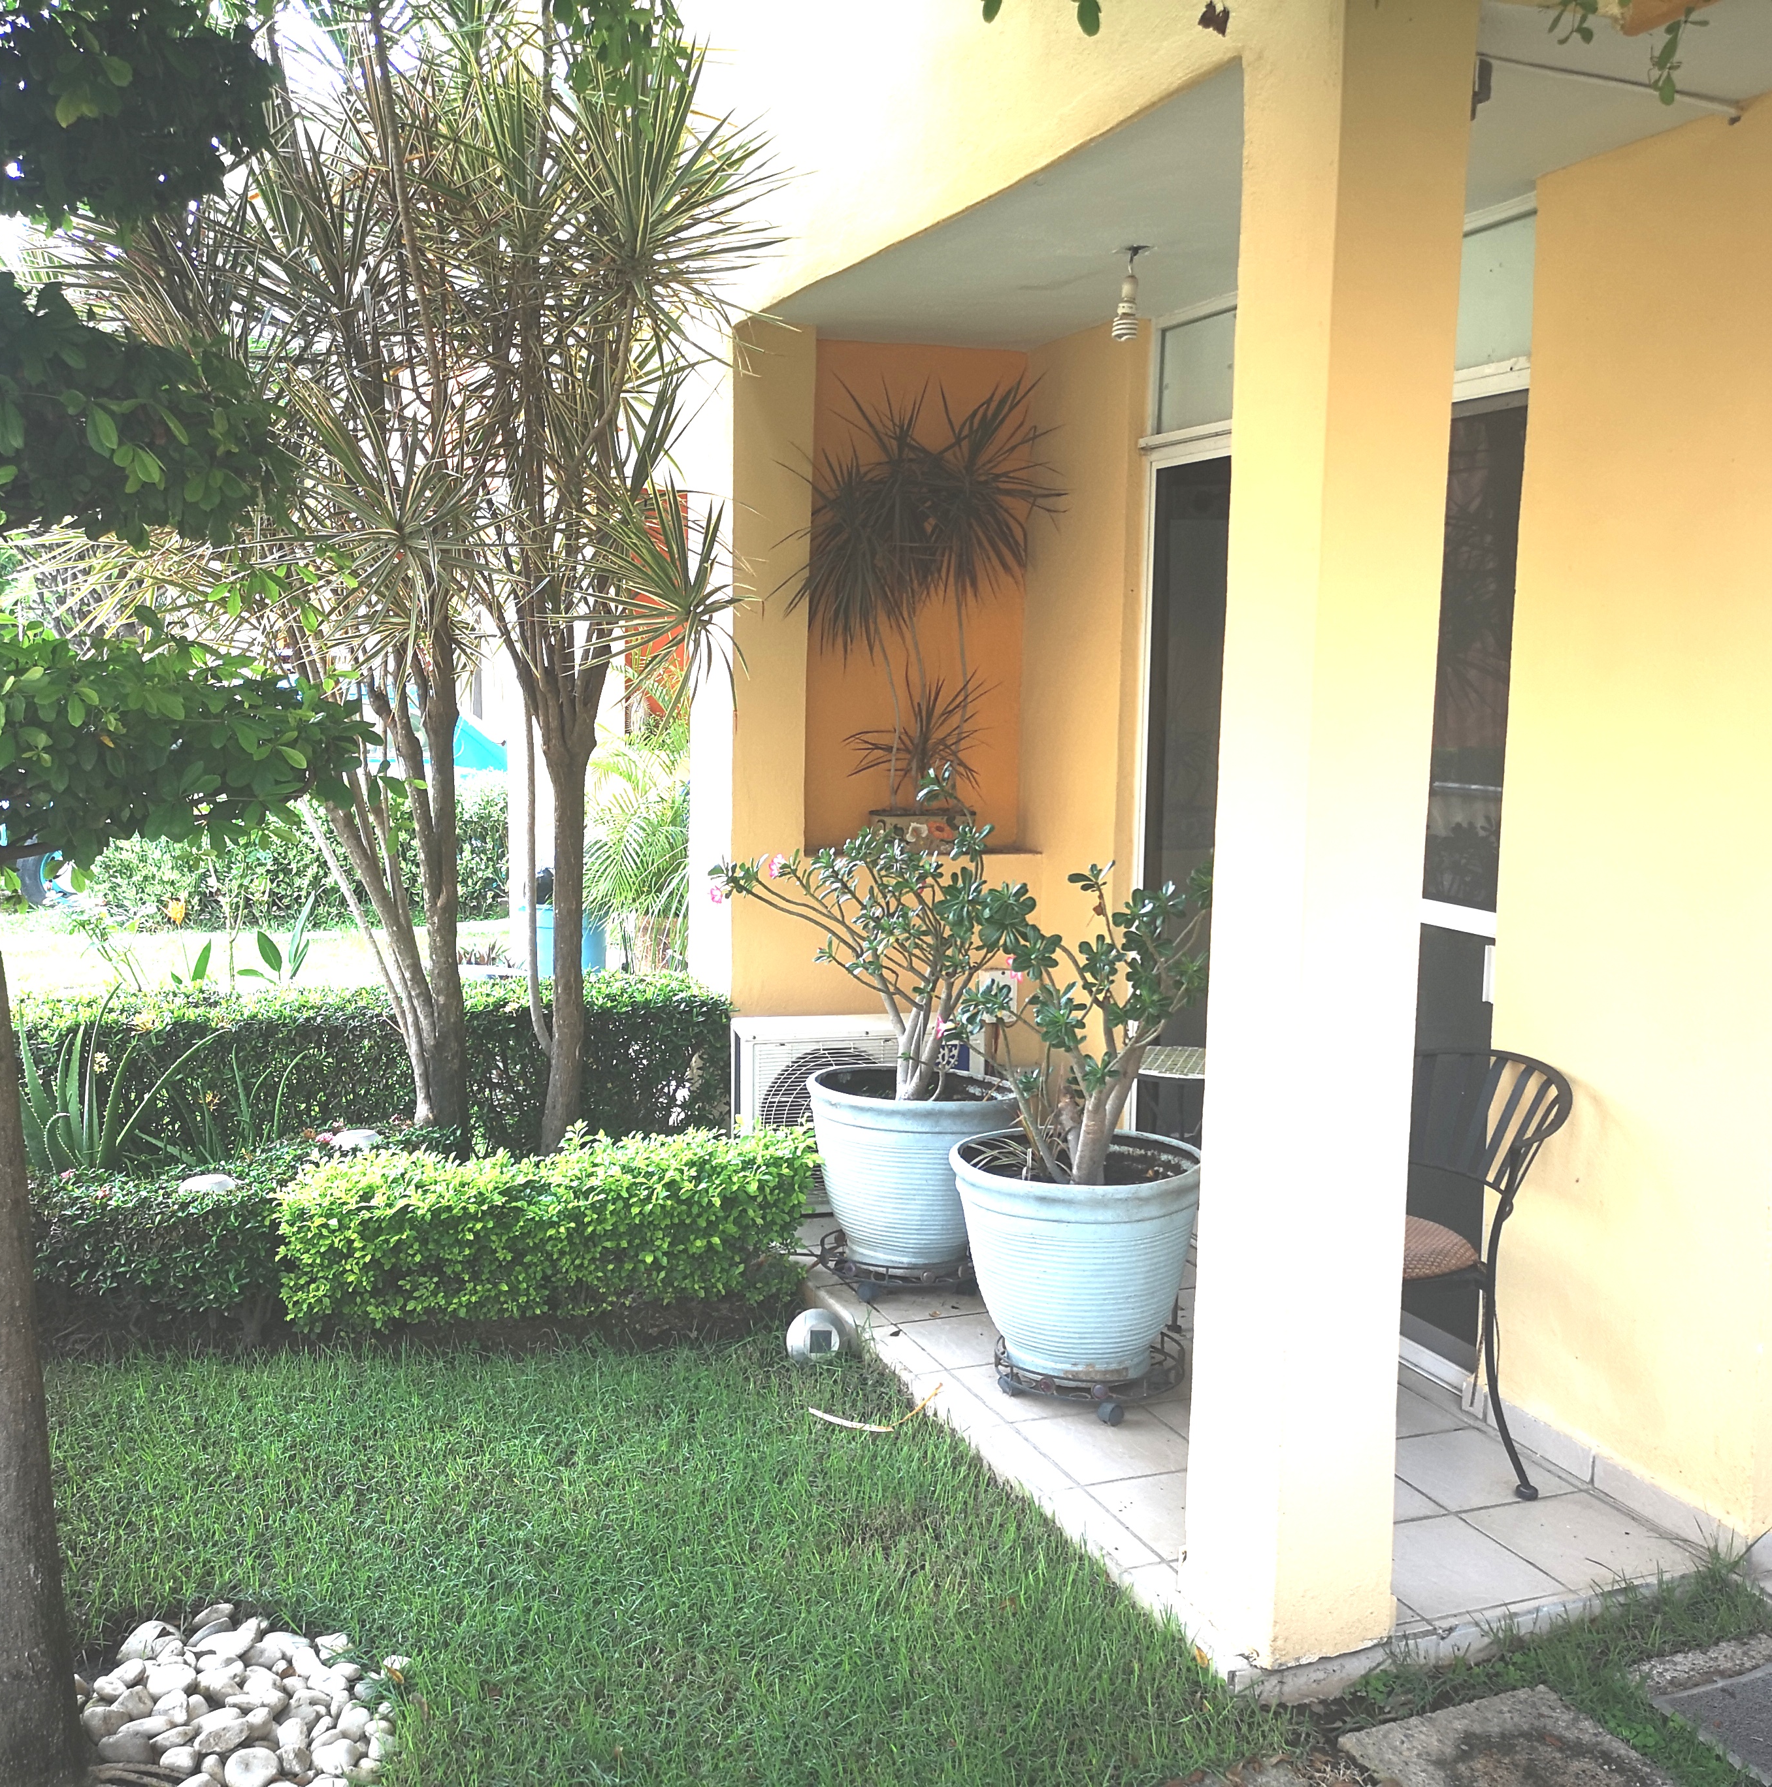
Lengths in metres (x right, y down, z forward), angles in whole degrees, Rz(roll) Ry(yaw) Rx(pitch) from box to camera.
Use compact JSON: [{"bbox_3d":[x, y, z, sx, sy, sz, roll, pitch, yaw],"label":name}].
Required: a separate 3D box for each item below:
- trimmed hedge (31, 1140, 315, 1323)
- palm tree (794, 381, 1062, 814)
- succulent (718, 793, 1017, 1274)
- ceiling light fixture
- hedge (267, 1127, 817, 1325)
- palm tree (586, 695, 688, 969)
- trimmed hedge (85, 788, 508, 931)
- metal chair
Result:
[{"bbox_3d":[-1.900,0.900,4.840,0.900,0.300,0.550,-2,7,-21],"label":"trimmed hedge"},{"bbox_3d":[0.088,-0.803,5.582,0.830,1.414,0.520,-2,7,-21],"label":"palm tree"},{"bbox_3d":[-0.016,0.332,4.714,0.770,1.206,0.700,1,7,0],"label":"succulent"},{"bbox_3d":[0.561,-1.378,4.279,0.075,0.216,0.075,1,7,0],"label":"ceiling light fixture"},{"bbox_3d":[-0.892,0.879,4.904,1.330,0.355,0.420,-2,7,-21],"label":"hedge"},{"bbox_3d":[-1.196,-0.267,9.581,0.850,1.484,0.850,-2,7,-21],"label":"palm tree"},{"bbox_3d":[-3.813,-0.299,12.089,2.500,0.864,0.750,-2,7,-21],"label":"trimmed hedge"},{"bbox_3d":[0.949,0.744,3.621,0.540,0.830,0.470,-3,8,-31],"label":"metal chair"}]

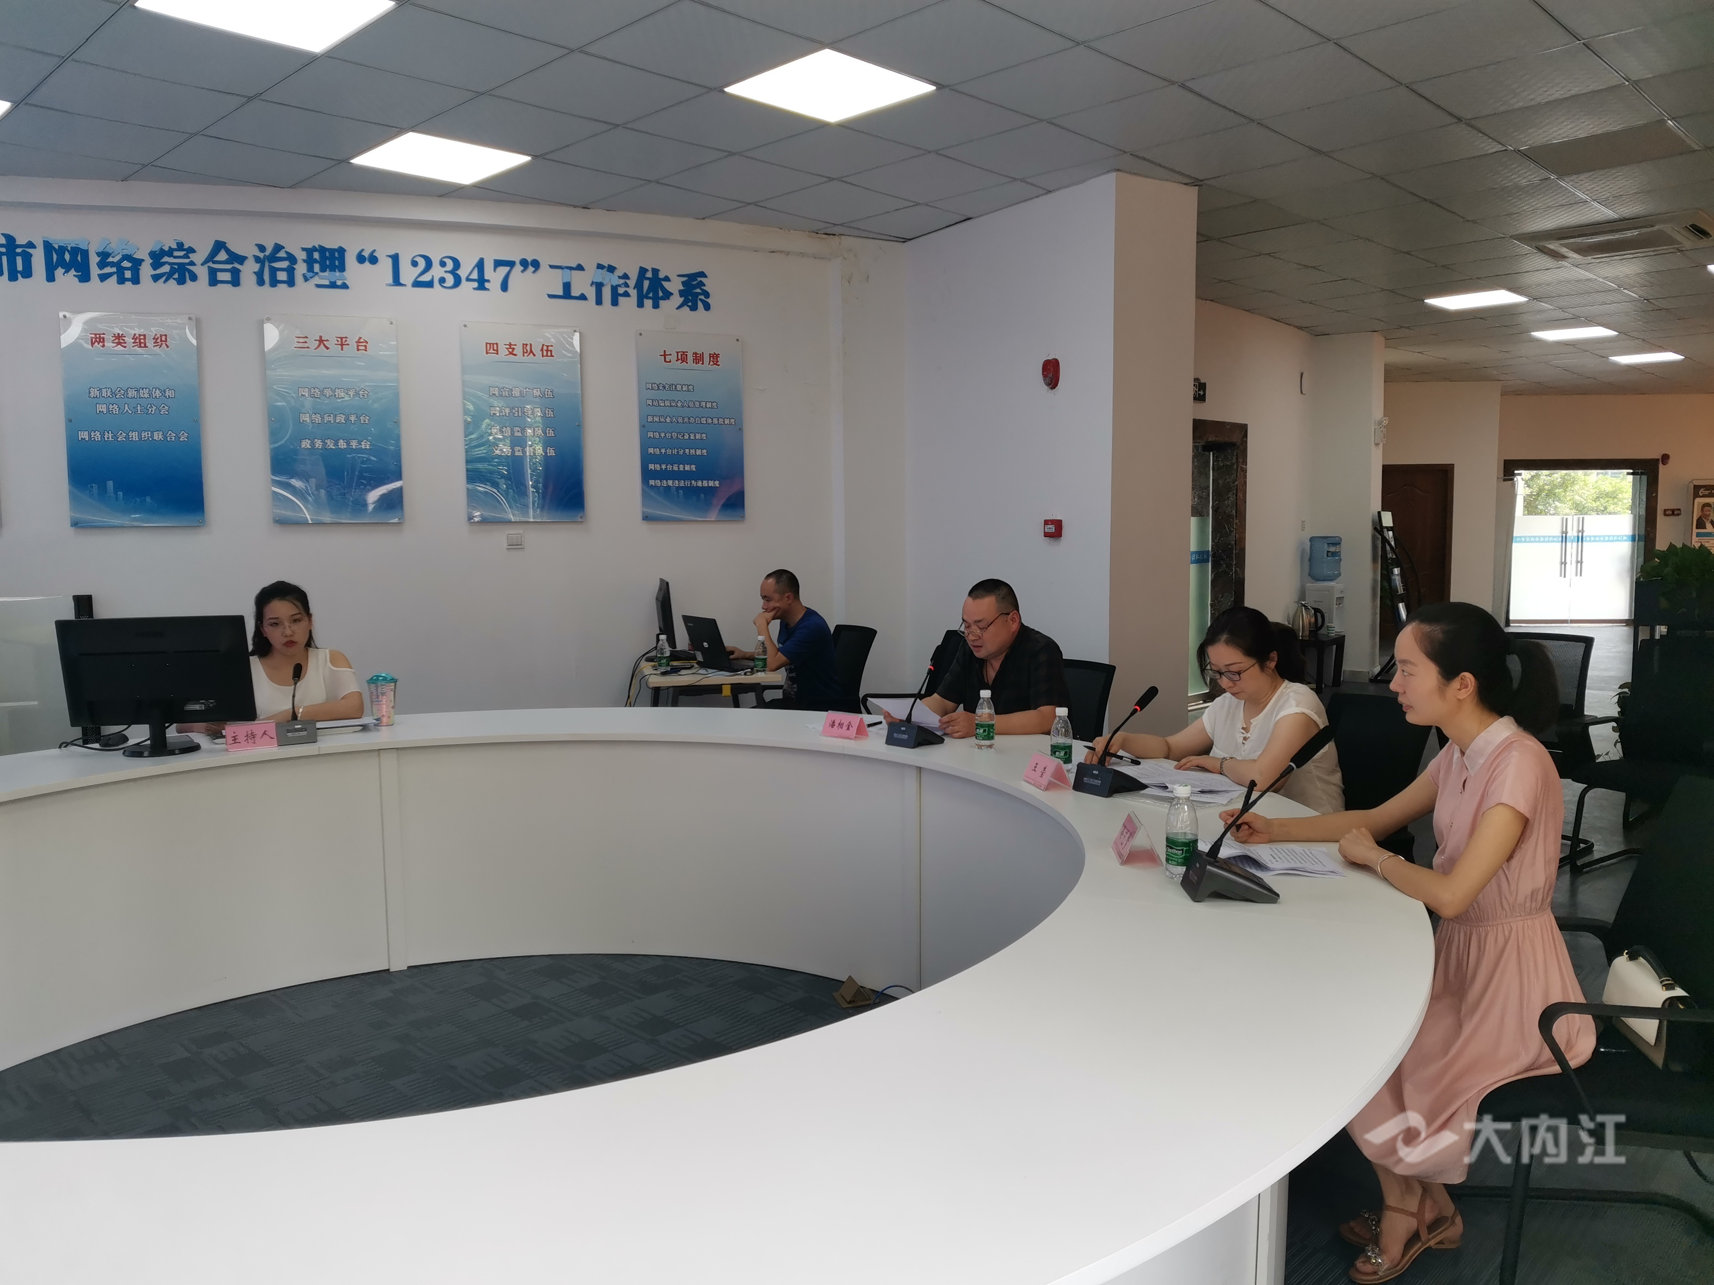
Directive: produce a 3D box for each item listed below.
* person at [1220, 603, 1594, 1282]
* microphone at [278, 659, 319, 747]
[{"bbox_3d":[1.100,0.574,2.519,0.620,1.290,0.540,0,5,5],"label":"person"},{"bbox_3d":[-1.843,0.196,4.205,0.125,0.245,0.250,-4,6,-34],"label":"microphone"}]

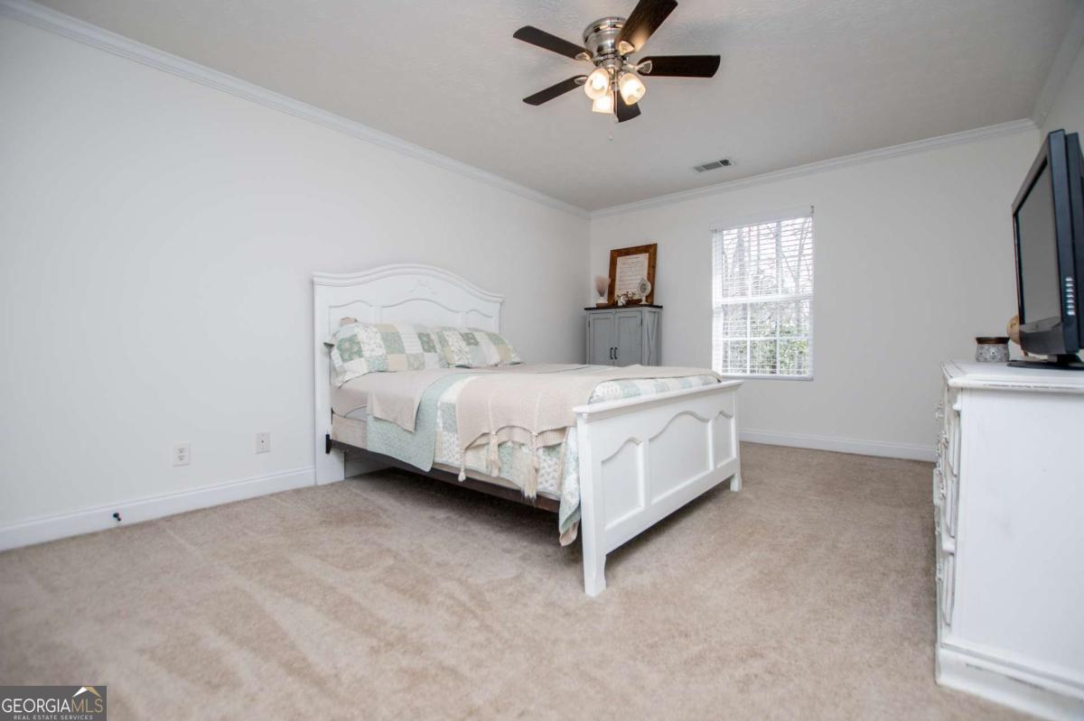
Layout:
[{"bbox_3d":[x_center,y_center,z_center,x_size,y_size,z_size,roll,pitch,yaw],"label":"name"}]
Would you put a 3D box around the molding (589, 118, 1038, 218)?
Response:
[{"bbox_3d":[1.984,-1.659,4.174,3.602,0.085,0.070,1,2,37],"label":"molding"}]

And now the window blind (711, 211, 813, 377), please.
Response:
[{"bbox_3d":[2.020,-0.586,4.197,0.868,1.500,0.060,1,2,37],"label":"window blind"}]

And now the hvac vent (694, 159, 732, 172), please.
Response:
[{"bbox_3d":[1.484,-1.677,3.906,0.310,0.020,0.150,1,2,37],"label":"hvac vent"}]

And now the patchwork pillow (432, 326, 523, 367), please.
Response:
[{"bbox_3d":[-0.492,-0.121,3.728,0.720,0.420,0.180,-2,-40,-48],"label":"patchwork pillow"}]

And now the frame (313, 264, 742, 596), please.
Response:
[{"bbox_3d":[-0.131,0.043,2.876,2.197,1.553,1.709,1,2,42],"label":"frame"}]

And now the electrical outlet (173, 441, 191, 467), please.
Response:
[{"bbox_3d":[-1.982,0.512,2.486,0.010,0.122,0.075,1,2,42],"label":"electrical outlet"}]

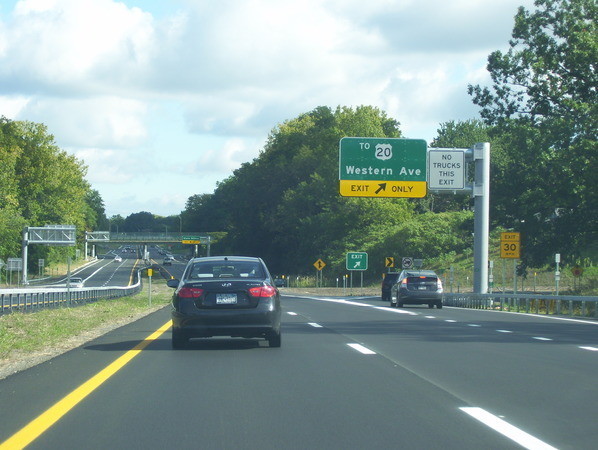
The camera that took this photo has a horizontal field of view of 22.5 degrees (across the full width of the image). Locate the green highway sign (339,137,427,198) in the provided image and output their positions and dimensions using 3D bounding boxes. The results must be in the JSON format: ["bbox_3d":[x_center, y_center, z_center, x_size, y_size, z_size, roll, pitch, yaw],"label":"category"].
[{"bbox_3d":[4.333,-2.952,77.800,4.530,3.060,0.150,1,-2,-3],"label":"green highway sign"}]

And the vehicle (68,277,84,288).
[{"bbox_3d":[-27.564,7.305,186.000,1.800,1.470,4.500,1,-2,-4],"label":"vehicle"}]

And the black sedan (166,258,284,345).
[{"bbox_3d":[-1.220,1.280,25.500,1.790,1.480,4.500,1,-2,-3],"label":"black sedan"}]

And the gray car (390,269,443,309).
[{"bbox_3d":[4.450,2.430,57.200,1.740,1.480,4.450,1,-2,-2],"label":"gray car"}]

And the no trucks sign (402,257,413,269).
[{"bbox_3d":[8.292,2.881,115.000,0.830,0.900,0.070,0,-2,6],"label":"no trucks sign"}]

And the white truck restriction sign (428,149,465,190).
[{"bbox_3d":[7.651,-2.847,77.900,1.870,2.040,0.120,1,-2,-3],"label":"white truck restriction sign"}]

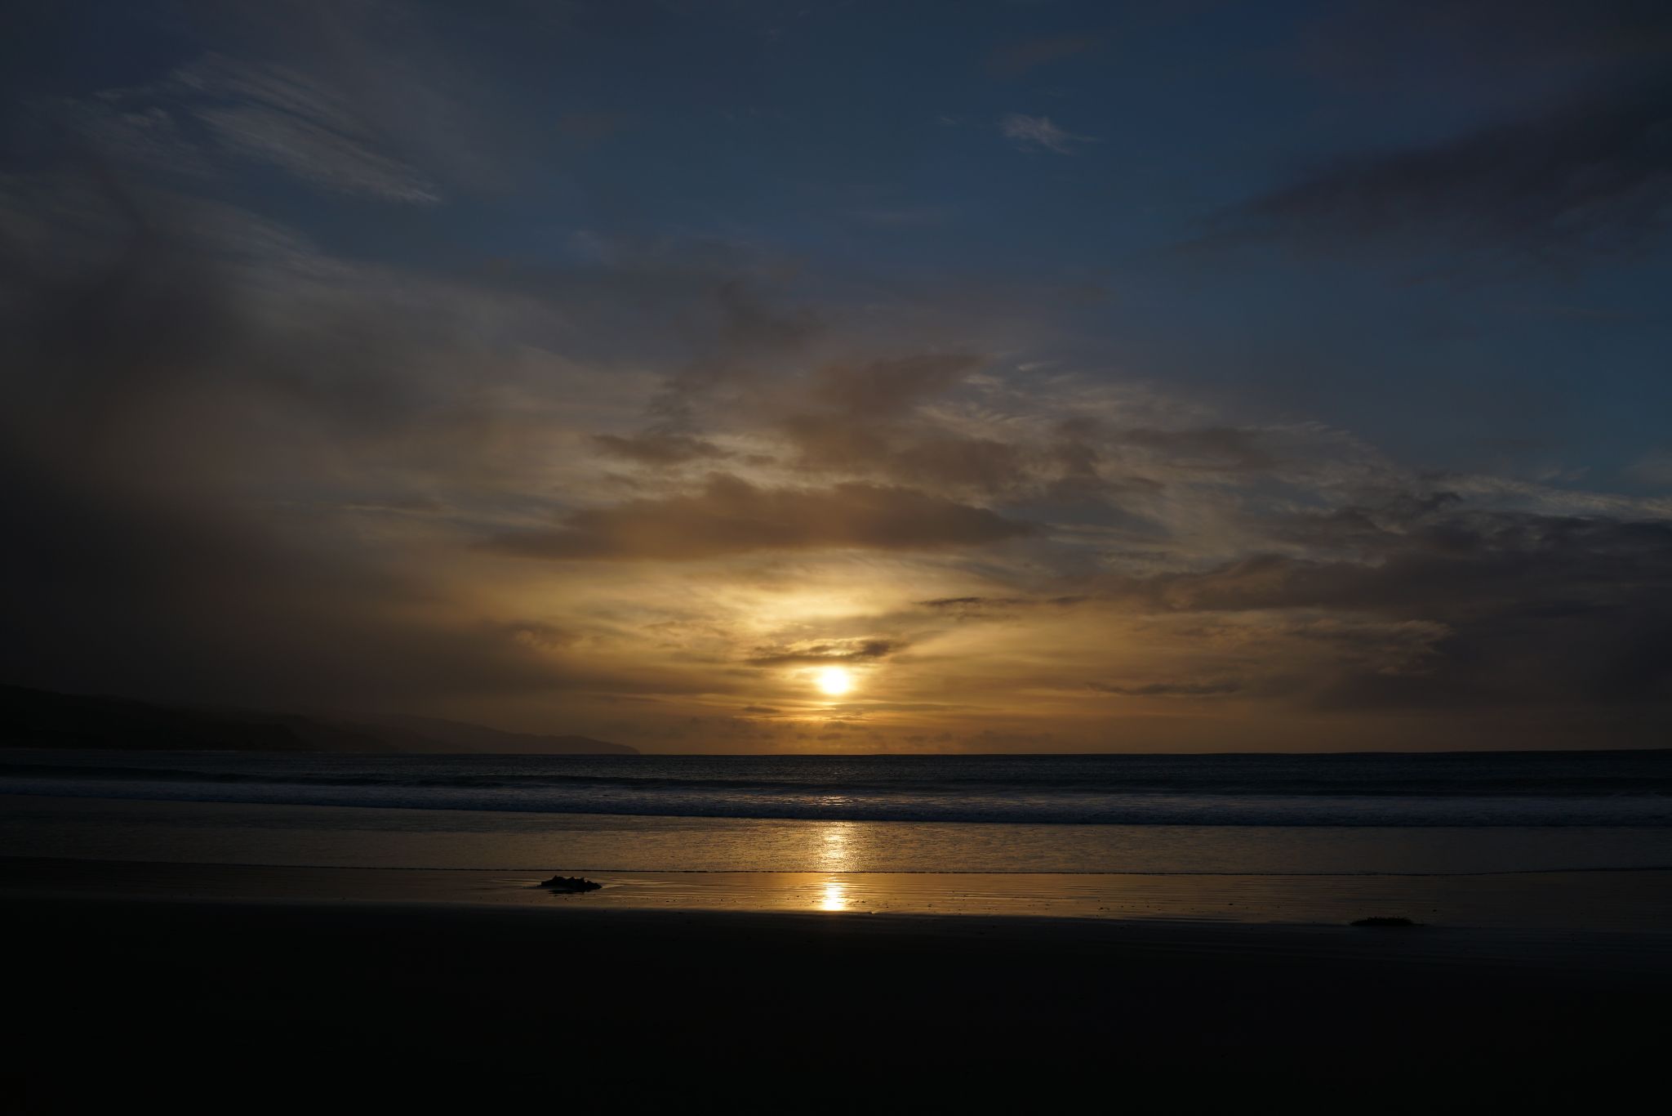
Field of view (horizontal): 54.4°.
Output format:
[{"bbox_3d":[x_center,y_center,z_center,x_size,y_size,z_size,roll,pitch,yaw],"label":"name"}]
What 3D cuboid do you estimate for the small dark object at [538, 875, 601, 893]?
[{"bbox_3d":[-3.263,4.012,20.000,0.750,0.180,0.500,1,-7,-6],"label":"small dark object"}]

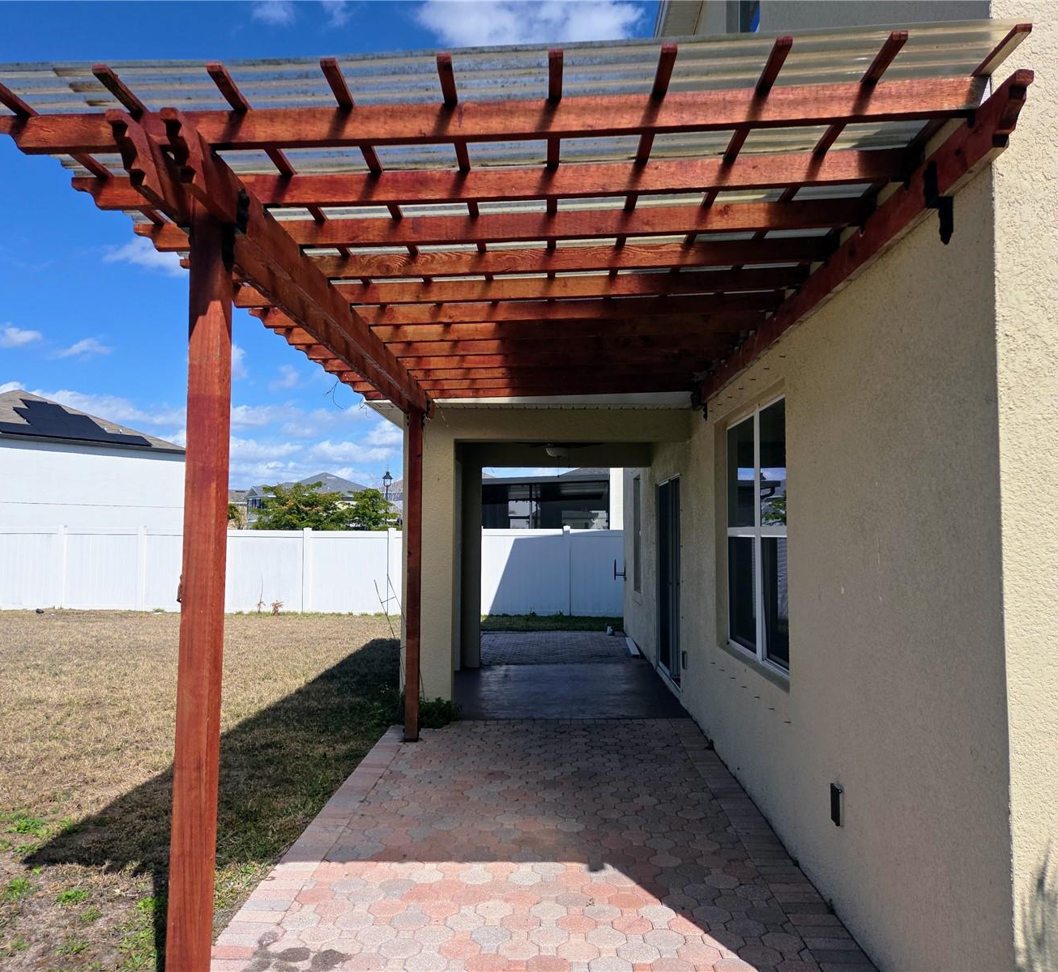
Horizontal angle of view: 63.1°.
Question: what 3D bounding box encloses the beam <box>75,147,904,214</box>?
[{"bbox_3d":[-0.115,-0.972,2.761,2.722,0.088,0.038,-2,-3,1],"label":"beam"}]

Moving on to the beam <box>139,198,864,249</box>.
[{"bbox_3d":[-0.104,-0.950,3.166,2.722,0.088,0.038,-2,-3,1],"label":"beam"}]

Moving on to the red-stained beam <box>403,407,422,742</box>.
[{"bbox_3d":[-0.860,0.623,6.470,0.093,2.531,0.093,0,-3,1],"label":"red-stained beam"}]

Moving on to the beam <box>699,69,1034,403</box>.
[{"bbox_3d":[1.279,-0.826,4.442,0.040,0.141,4.653,0,-3,1],"label":"beam"}]

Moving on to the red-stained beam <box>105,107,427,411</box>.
[{"bbox_3d":[-0.911,-0.748,4.482,0.187,0.141,4.678,0,-3,1],"label":"red-stained beam"}]

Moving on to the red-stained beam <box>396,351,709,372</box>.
[{"bbox_3d":[0.053,-0.823,5.595,2.533,0.088,0.038,-2,-3,1],"label":"red-stained beam"}]

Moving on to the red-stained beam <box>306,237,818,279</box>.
[{"bbox_3d":[-0.038,-0.930,3.570,2.610,0.088,0.038,-2,-3,1],"label":"red-stained beam"}]

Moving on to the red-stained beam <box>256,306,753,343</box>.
[{"bbox_3d":[-0.062,-0.863,4.787,2.722,0.088,0.038,-2,-3,1],"label":"red-stained beam"}]

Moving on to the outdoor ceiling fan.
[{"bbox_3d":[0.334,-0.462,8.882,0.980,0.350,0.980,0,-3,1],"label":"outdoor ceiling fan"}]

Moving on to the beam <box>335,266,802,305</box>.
[{"bbox_3d":[-0.028,-0.909,3.975,2.610,0.088,0.038,-2,-3,1],"label":"beam"}]

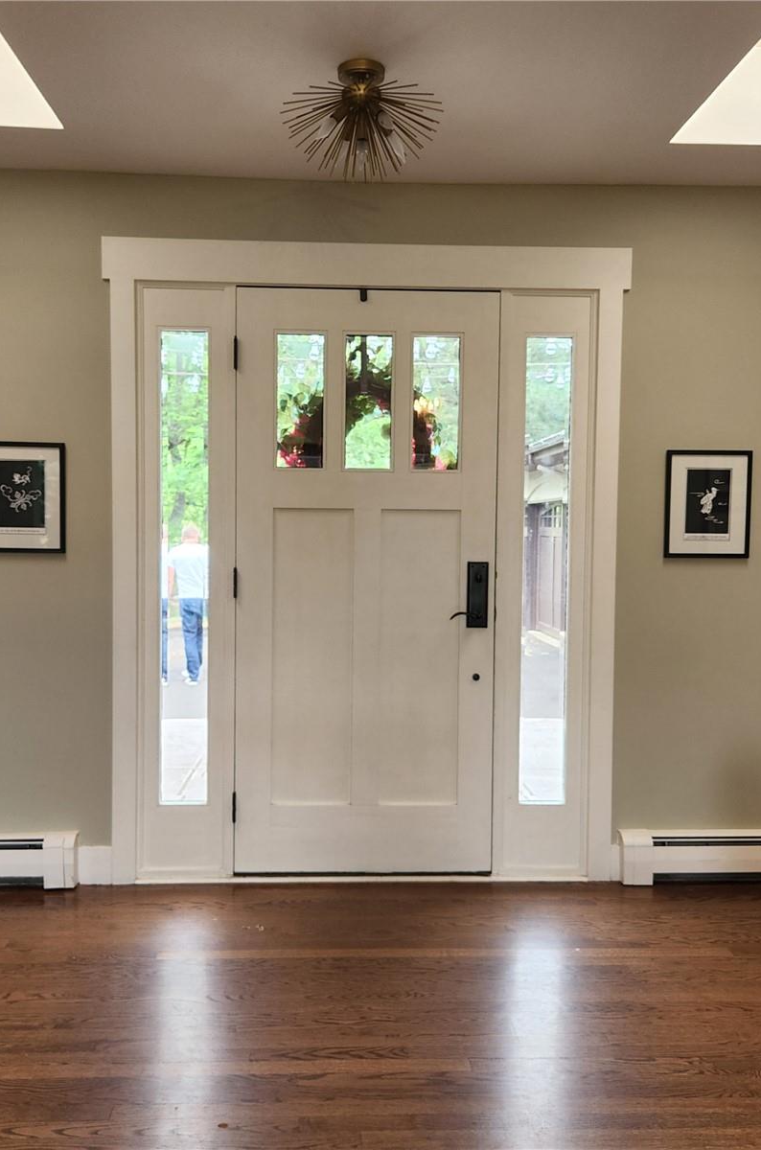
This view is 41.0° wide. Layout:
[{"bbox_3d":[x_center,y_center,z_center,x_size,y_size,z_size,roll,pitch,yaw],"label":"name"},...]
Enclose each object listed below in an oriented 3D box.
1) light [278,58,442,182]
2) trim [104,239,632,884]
[{"bbox_3d":[-0.049,-1.169,2.640,0.417,0.273,0.417,0,3,-2],"label":"light"},{"bbox_3d":[-0.045,-0.019,3.531,1.805,2.217,0.035,0,3,-2],"label":"trim"}]

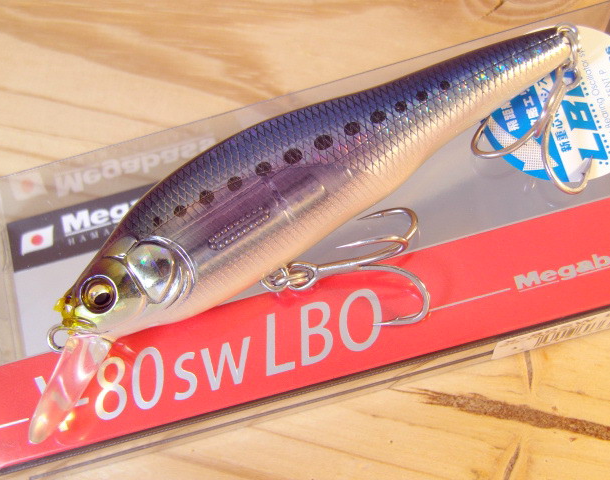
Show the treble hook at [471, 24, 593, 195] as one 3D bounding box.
[{"bbox_3d":[0.035,-0.020,0.122,0.016,0.014,0.022,26,76,14],"label":"treble hook"}]

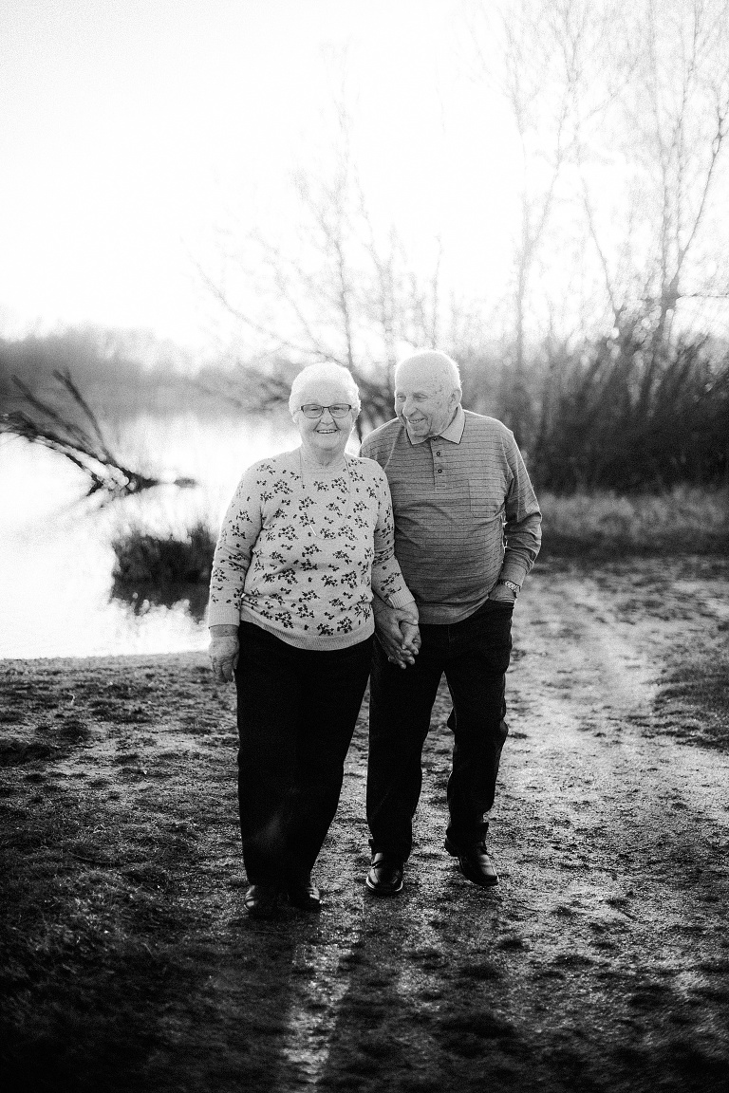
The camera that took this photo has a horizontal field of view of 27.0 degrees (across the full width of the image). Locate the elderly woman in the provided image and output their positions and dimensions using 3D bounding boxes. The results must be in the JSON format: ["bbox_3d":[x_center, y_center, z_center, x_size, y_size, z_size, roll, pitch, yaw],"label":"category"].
[{"bbox_3d":[-0.151,0.250,4.431,0.590,1.580,0.380,0,6,-2],"label":"elderly woman"}]

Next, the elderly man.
[{"bbox_3d":[0.264,0.201,4.657,0.540,1.630,0.440,0,6,2],"label":"elderly man"}]

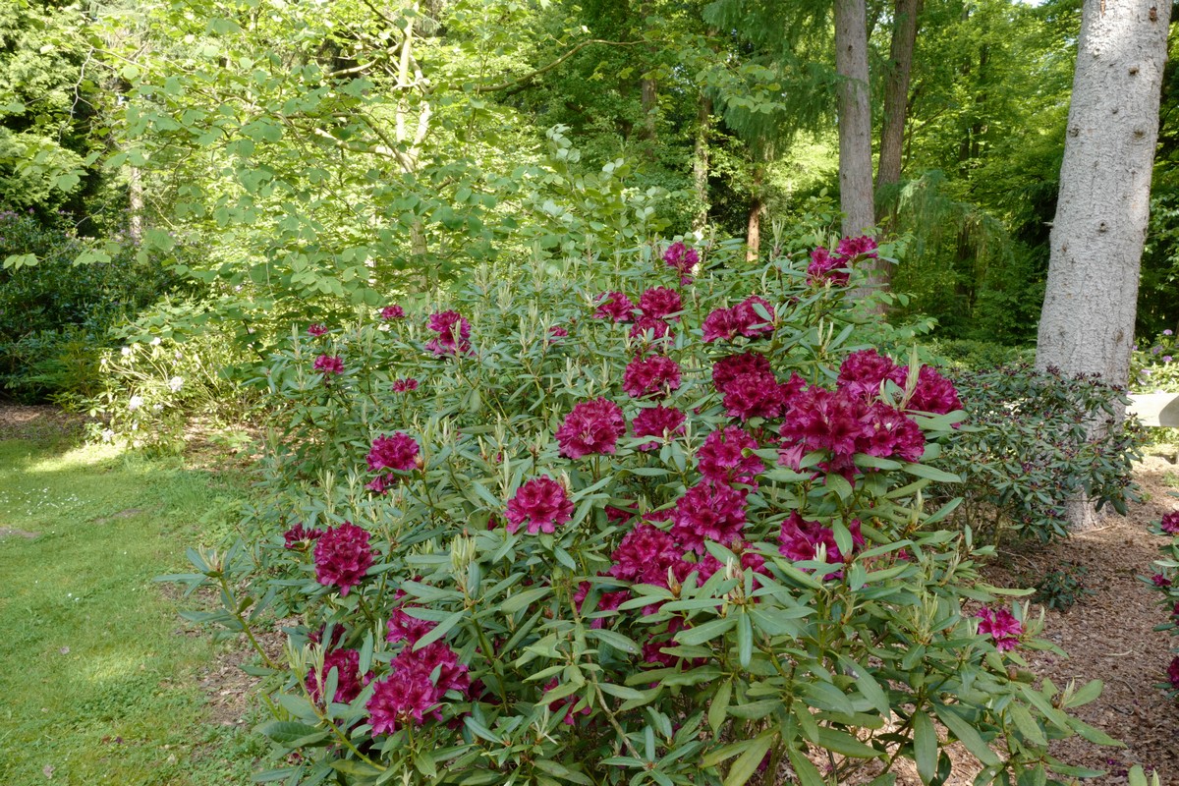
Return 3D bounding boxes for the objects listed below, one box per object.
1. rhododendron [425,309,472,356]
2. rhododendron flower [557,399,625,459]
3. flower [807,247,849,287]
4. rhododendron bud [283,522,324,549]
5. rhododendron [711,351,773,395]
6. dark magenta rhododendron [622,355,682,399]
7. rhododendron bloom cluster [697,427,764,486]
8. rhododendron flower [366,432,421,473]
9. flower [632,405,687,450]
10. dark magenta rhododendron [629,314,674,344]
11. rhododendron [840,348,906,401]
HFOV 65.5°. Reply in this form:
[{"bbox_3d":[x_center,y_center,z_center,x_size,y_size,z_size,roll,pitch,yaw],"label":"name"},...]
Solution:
[{"bbox_3d":[-0.412,-0.178,2.700,0.135,0.125,0.130,-1,9,-9],"label":"rhododendron"},{"bbox_3d":[0.003,0.077,2.020,0.151,0.132,0.145,0,6,0],"label":"rhododendron flower"},{"bbox_3d":[0.728,-0.386,2.800,0.132,0.120,0.130,2,9,14],"label":"flower"},{"bbox_3d":[-0.665,0.333,2.130,0.091,0.060,0.080,-2,6,-18],"label":"rhododendron bud"},{"bbox_3d":[0.375,-0.040,2.250,0.149,0.128,0.140,1,6,9],"label":"rhododendron"},{"bbox_3d":[0.157,-0.041,2.300,0.152,0.110,0.145,1,9,4],"label":"dark magenta rhododendron"},{"bbox_3d":[0.300,0.135,1.950,0.146,0.123,0.135,1,6,9],"label":"rhododendron bloom cluster"},{"bbox_3d":[-0.509,0.156,2.380,0.143,0.102,0.130,-1,6,-12],"label":"rhododendron flower"},{"bbox_3d":[0.177,0.087,2.350,0.138,0.110,0.135,1,9,4],"label":"flower"},{"bbox_3d":[0.194,-0.191,2.850,0.147,0.102,0.135,0,6,4],"label":"dark magenta rhododendron"},{"bbox_3d":[0.647,-0.044,2.100,0.145,0.110,0.140,3,9,17],"label":"rhododendron"}]

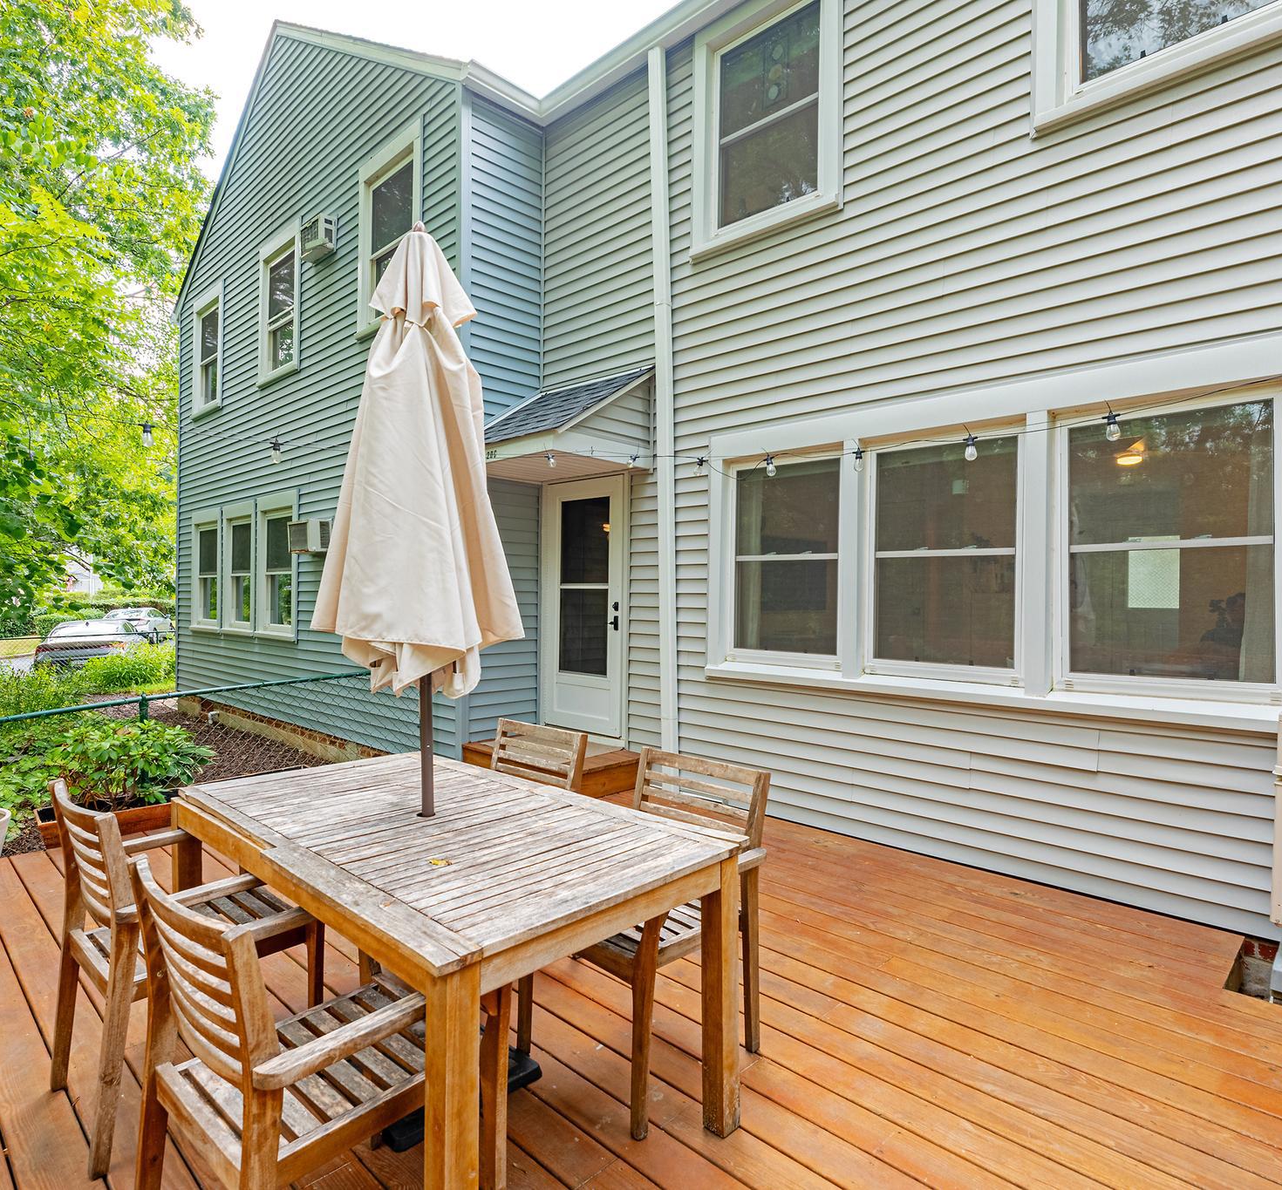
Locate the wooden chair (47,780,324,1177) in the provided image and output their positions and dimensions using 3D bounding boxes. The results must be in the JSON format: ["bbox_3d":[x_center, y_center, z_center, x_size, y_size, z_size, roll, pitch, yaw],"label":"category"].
[{"bbox_3d":[-1.286,0.963,1.986,0.550,0.860,0.570,-1,-1,43],"label":"wooden chair"}]

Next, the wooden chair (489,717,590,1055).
[{"bbox_3d":[-0.615,0.968,2.638,0.550,0.860,0.570,-1,-1,43],"label":"wooden chair"}]

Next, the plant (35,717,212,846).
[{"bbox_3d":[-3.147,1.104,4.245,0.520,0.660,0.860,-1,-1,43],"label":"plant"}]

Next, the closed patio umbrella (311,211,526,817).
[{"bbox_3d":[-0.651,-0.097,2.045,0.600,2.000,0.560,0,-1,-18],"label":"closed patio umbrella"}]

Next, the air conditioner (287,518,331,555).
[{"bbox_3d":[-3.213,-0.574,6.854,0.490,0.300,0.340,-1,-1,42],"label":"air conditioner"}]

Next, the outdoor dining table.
[{"bbox_3d":[-0.636,1.019,2.075,1.671,0.749,0.893,-1,-1,43],"label":"outdoor dining table"}]

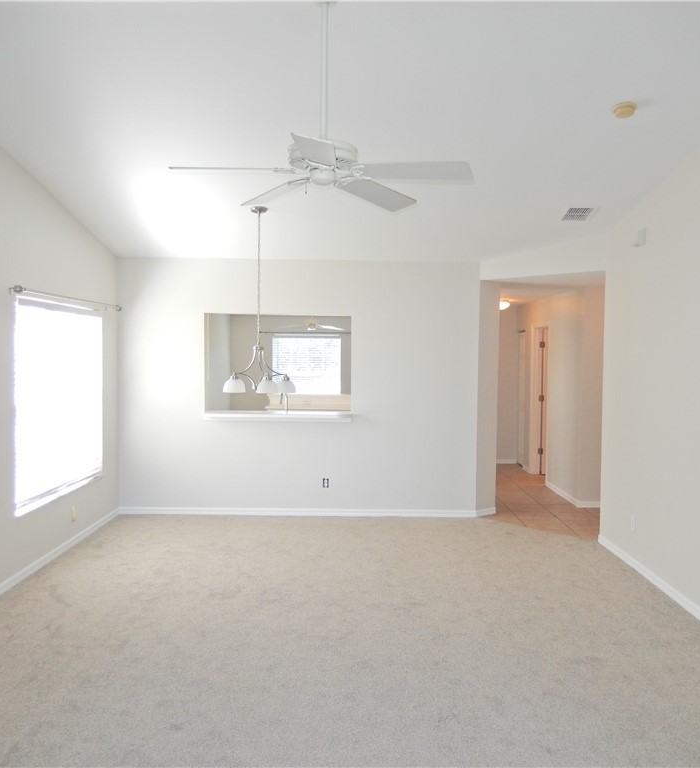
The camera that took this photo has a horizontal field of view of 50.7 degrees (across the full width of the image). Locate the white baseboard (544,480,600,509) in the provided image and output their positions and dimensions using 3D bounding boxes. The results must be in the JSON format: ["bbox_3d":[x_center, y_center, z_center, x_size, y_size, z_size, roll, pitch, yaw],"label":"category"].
[{"bbox_3d":[2.620,1.294,8.743,0.259,0.072,1.391,1,2,0],"label":"white baseboard"}]

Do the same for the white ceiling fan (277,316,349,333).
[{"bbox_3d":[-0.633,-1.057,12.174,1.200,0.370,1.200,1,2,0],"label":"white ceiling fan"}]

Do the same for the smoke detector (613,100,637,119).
[{"bbox_3d":[1.580,-1.567,4.246,0.140,0.050,0.140,1,-7,0],"label":"smoke detector"}]

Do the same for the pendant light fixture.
[{"bbox_3d":[-0.739,-0.676,6.002,0.600,1.516,0.590,1,2,0],"label":"pendant light fixture"}]

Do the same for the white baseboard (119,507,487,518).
[{"bbox_3d":[-0.512,1.310,7.522,3.683,0.070,0.020,1,2,0],"label":"white baseboard"}]

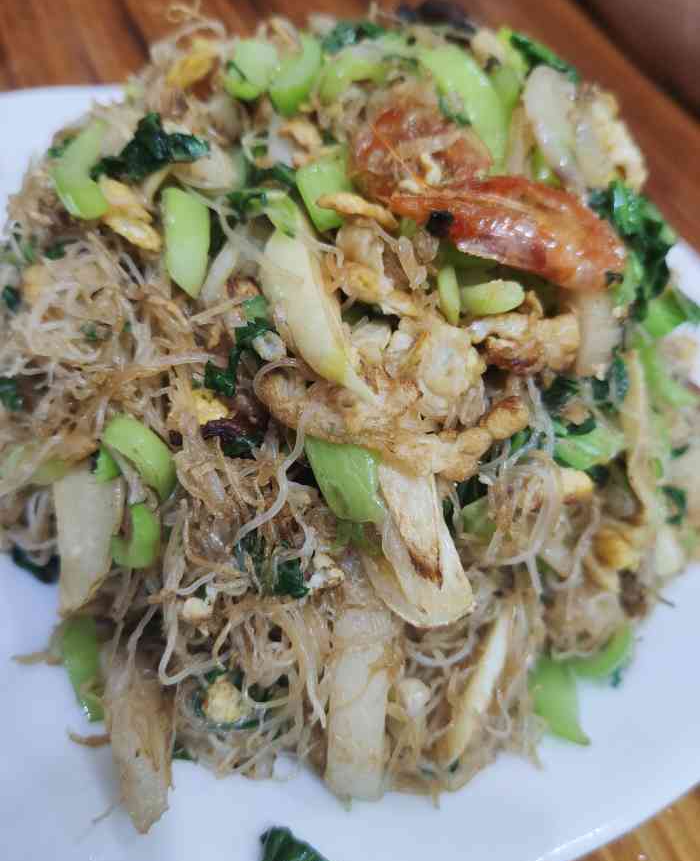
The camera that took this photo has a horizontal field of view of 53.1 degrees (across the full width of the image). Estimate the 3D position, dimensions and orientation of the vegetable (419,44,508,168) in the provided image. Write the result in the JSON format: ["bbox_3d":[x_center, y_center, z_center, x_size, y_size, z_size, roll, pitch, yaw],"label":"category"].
[{"bbox_3d":[0.026,-0.074,0.163,0.010,0.010,0.031,-27,86,0],"label":"vegetable"}]

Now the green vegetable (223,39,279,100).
[{"bbox_3d":[-0.024,-0.087,0.172,0.011,0.012,0.015,19,86,1],"label":"green vegetable"}]

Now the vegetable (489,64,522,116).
[{"bbox_3d":[0.037,-0.081,0.170,0.007,0.010,0.013,-9,85,-1],"label":"vegetable"}]

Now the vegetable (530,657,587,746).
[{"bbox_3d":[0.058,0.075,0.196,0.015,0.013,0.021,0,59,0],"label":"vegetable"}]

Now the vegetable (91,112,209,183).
[{"bbox_3d":[-0.045,-0.063,0.161,0.025,0.010,0.012,-15,86,-1],"label":"vegetable"}]

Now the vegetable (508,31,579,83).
[{"bbox_3d":[0.052,-0.099,0.191,0.007,0.010,0.025,-32,65,-17],"label":"vegetable"}]

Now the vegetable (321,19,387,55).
[{"bbox_3d":[0.002,-0.150,0.267,0.024,0.010,0.012,0,59,0],"label":"vegetable"}]

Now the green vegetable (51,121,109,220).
[{"bbox_3d":[-0.064,-0.061,0.169,0.011,0.011,0.023,6,86,7],"label":"green vegetable"}]

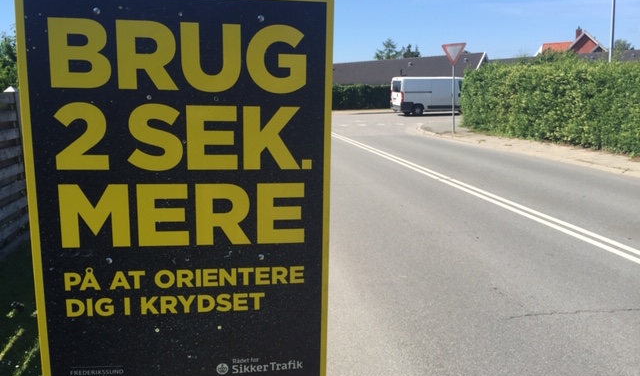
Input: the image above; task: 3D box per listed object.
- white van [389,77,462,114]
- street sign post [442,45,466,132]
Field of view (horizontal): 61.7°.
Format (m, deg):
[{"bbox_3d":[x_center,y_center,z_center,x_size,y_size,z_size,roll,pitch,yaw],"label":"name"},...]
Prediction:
[{"bbox_3d":[7.245,-5.623,32.998,5.400,2.250,2.050,-4,10,-12],"label":"white van"},{"bbox_3d":[4.572,-3.363,18.227,0.812,2.991,0.090,-1,10,9],"label":"street sign post"}]

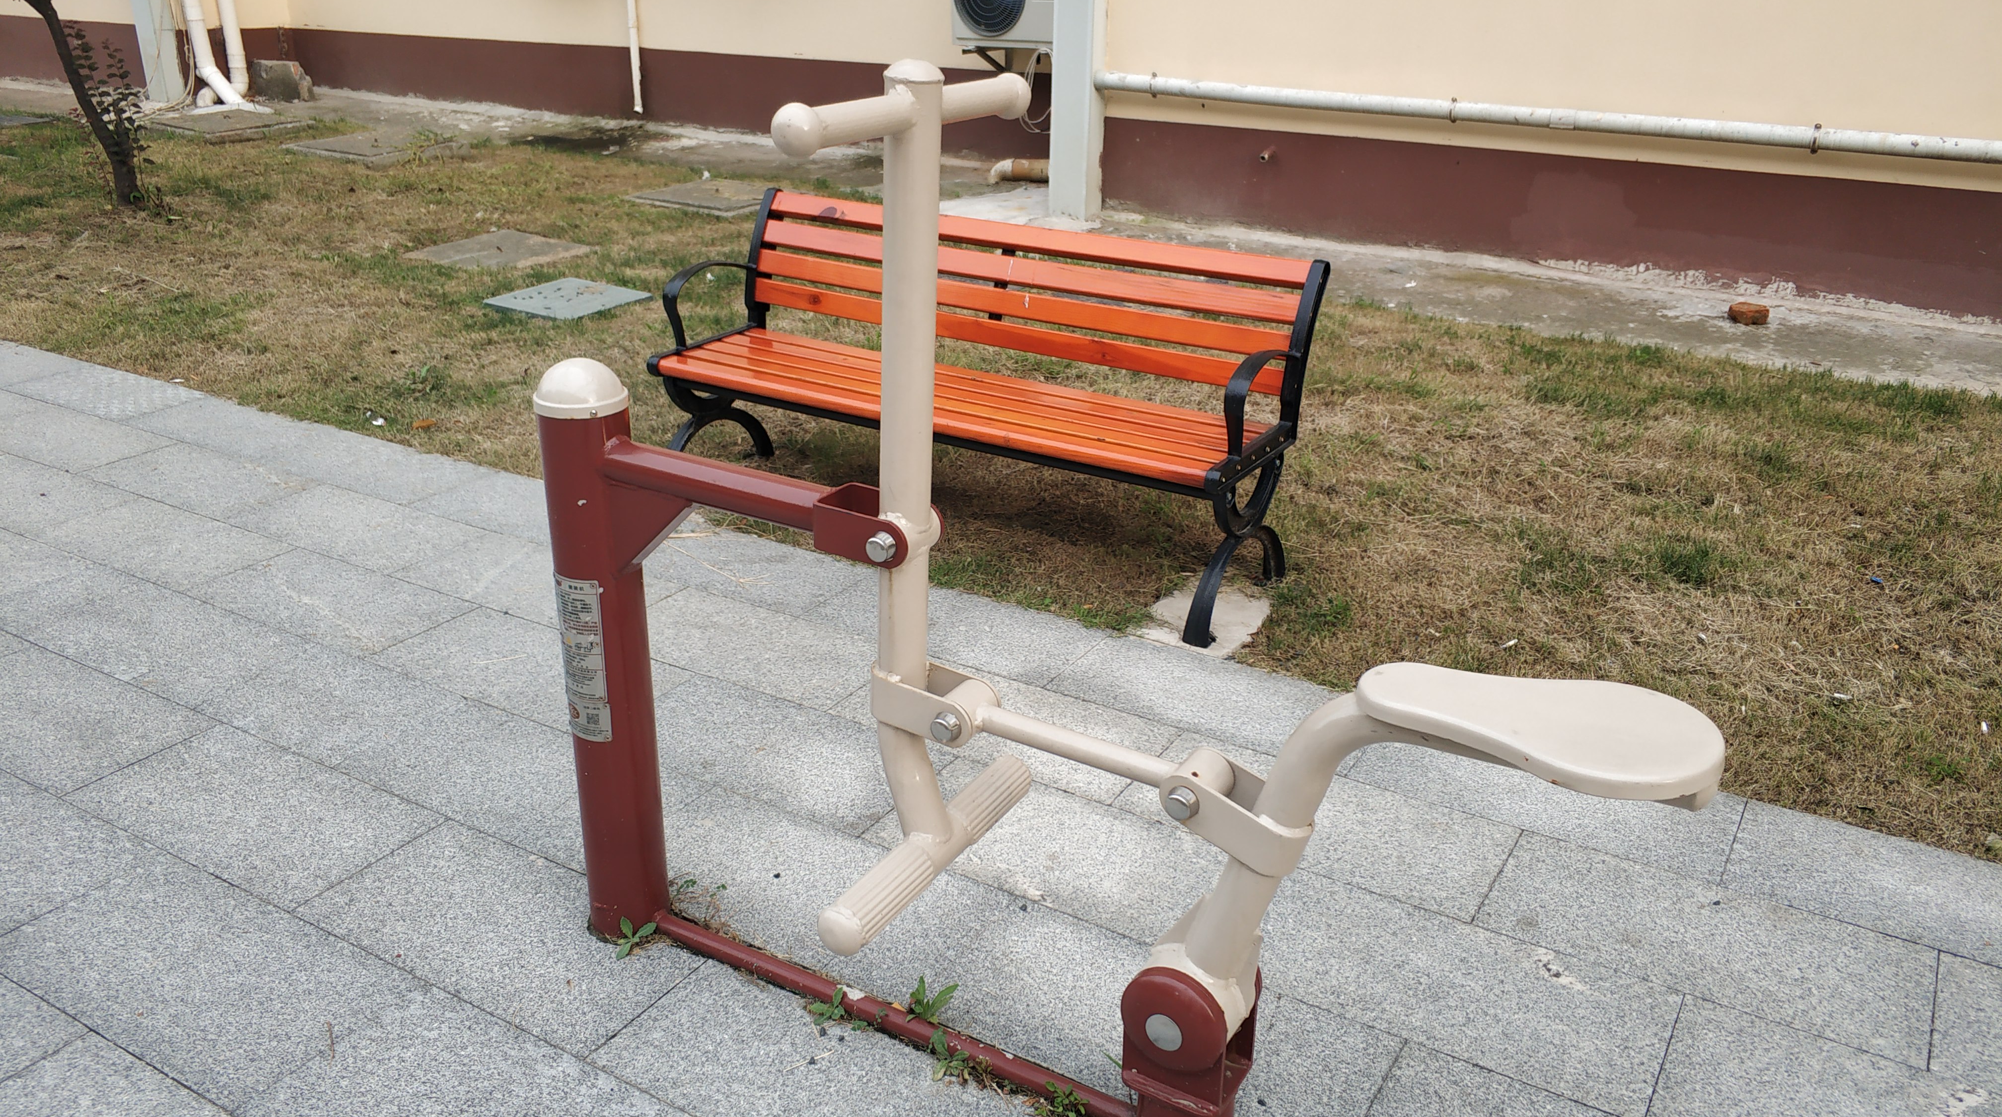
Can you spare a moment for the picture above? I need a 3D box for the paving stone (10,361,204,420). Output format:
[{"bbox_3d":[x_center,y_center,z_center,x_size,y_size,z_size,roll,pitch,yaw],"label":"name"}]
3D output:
[{"bbox_3d":[-2.644,-0.473,4.637,0.600,0.040,0.300,14,26,28],"label":"paving stone"}]

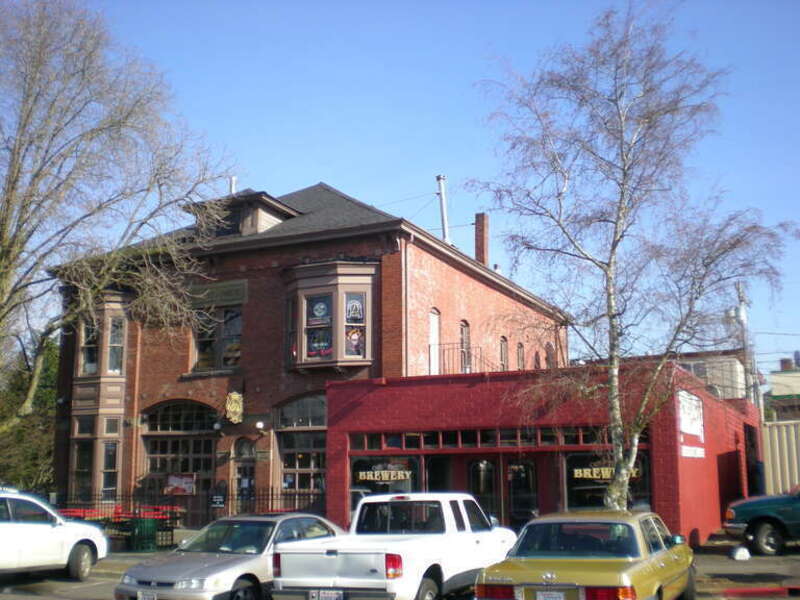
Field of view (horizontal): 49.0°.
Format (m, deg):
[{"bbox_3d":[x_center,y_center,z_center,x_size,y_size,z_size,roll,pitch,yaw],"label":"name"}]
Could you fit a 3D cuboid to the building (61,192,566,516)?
[{"bbox_3d":[-2.536,2.188,38.433,15.100,14.100,19.600,-5,-12,25],"label":"building"}]

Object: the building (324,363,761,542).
[{"bbox_3d":[7.011,5.638,30.735,8.700,4.200,23.000,-5,-12,25],"label":"building"}]

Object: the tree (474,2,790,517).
[{"bbox_3d":[4.272,-0.418,16.397,5.500,10.750,5.200,-5,-12,25],"label":"tree"}]

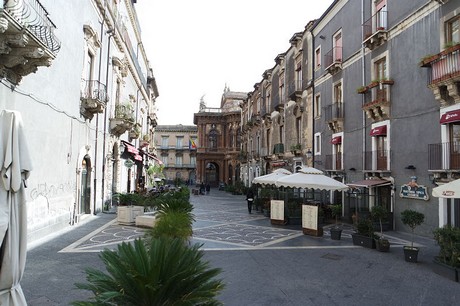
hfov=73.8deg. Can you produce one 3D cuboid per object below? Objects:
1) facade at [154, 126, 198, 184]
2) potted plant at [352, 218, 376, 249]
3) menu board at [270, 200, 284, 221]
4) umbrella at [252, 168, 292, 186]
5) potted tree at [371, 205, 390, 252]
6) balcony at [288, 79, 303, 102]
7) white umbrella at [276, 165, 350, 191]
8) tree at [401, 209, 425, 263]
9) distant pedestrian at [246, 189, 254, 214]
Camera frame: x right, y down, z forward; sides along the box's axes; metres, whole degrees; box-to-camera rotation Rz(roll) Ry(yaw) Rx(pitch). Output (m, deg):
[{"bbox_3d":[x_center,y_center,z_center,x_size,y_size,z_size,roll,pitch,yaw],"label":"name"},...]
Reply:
[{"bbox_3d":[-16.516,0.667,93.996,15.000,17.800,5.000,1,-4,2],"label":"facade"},{"bbox_3d":[4.918,2.840,11.057,0.820,1.020,0.500,-3,-5,42],"label":"potted plant"},{"bbox_3d":[2.598,3.108,16.162,0.760,1.240,0.400,-1,-4,27],"label":"menu board"},{"bbox_3d":[3.061,2.422,18.231,3.100,2.960,3.100,0,-4,8],"label":"umbrella"},{"bbox_3d":[5.147,2.506,10.371,0.600,1.550,0.600,1,-4,-9],"label":"potted tree"},{"bbox_3d":[5.592,-5.176,26.034,0.700,1.450,1.600,1,-4,-9],"label":"balcony"},{"bbox_3d":[3.904,2.169,15.033,3.100,2.962,3.100,0,-4,8],"label":"white umbrella"},{"bbox_3d":[5.356,2.422,9.072,0.660,1.520,0.660,1,-4,-9],"label":"tree"},{"bbox_3d":[1.353,3.218,20.599,0.520,1.740,0.340,1,-4,-5],"label":"distant pedestrian"}]

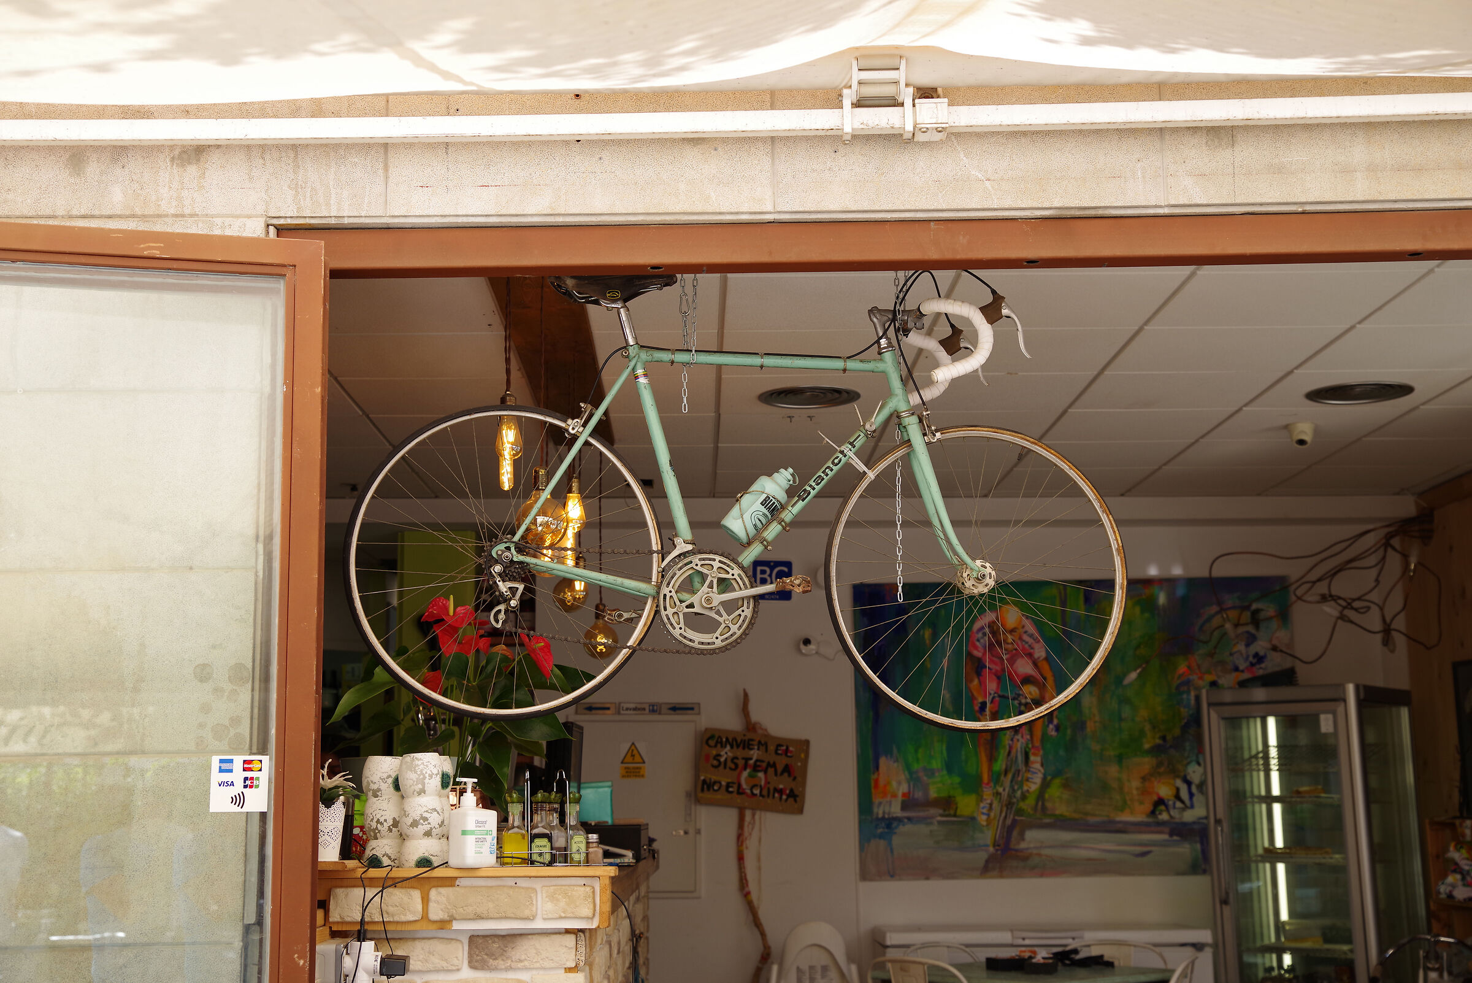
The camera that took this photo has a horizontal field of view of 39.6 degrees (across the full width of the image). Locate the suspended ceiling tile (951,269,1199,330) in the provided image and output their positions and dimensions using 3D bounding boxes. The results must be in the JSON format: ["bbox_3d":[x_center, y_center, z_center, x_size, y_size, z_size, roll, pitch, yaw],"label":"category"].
[{"bbox_3d":[0.864,-0.517,5.493,0.595,0.020,0.595,-1,-9,-1],"label":"suspended ceiling tile"}]

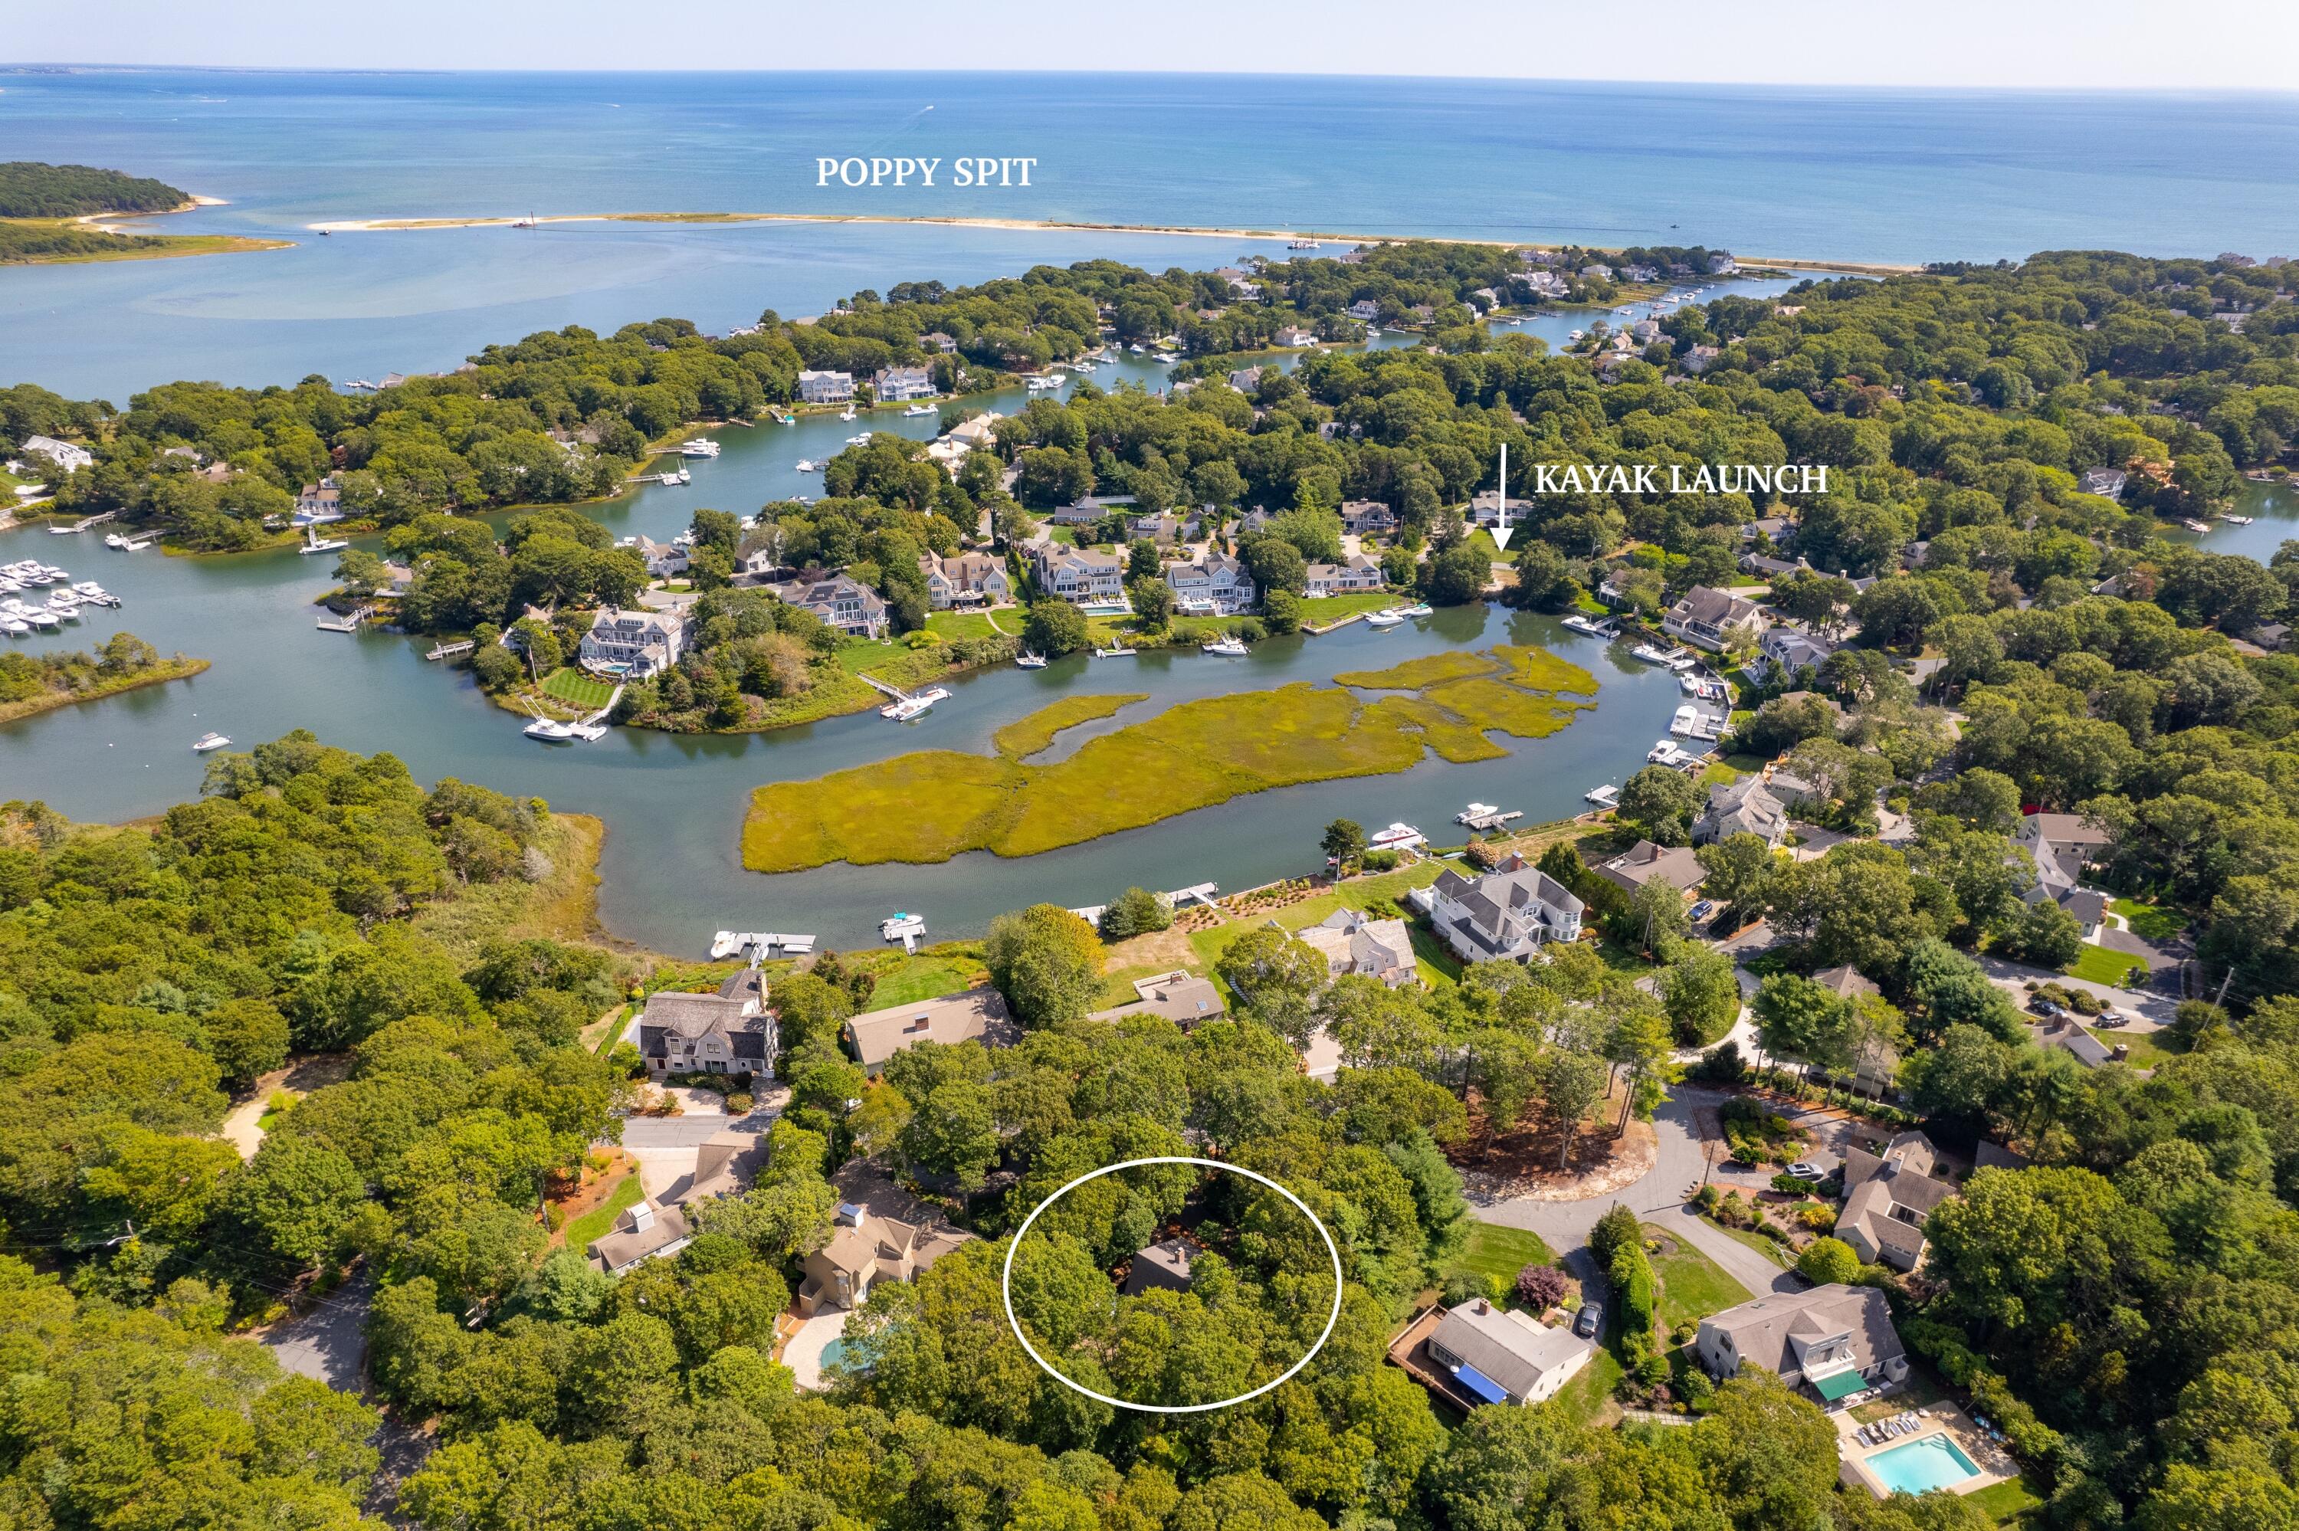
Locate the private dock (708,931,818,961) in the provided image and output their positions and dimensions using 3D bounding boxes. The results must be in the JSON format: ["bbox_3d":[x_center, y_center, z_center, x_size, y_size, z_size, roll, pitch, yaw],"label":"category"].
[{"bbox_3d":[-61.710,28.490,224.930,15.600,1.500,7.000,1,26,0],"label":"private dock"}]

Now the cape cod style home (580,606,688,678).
[{"bbox_3d":[-117.610,-29.490,318.800,21.000,11.000,15.000,5,27,9],"label":"cape cod style home"}]

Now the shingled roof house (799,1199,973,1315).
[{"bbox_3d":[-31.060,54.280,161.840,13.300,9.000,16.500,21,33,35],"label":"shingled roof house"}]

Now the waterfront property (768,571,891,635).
[{"bbox_3d":[-80.570,-40.910,354.270,25.500,12.000,15.000,-4,27,-10],"label":"waterfront property"}]

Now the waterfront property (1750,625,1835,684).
[{"bbox_3d":[154.720,-25.790,330.050,14.710,9.000,18.350,-1,27,-4],"label":"waterfront property"}]

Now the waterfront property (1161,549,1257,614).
[{"bbox_3d":[16.010,-48.370,369.600,20.500,11.500,14.000,-4,27,-9],"label":"waterfront property"}]

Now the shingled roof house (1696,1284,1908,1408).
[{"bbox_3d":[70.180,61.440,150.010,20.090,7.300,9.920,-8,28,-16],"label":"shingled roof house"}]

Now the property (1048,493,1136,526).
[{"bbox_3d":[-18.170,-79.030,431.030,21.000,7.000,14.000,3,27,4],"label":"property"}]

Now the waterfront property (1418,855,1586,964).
[{"bbox_3d":[56.590,21.910,222.090,18.000,9.800,18.500,-13,29,-25],"label":"waterfront property"}]

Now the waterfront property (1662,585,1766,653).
[{"bbox_3d":[140.790,-37.140,352.490,18.070,9.000,18.350,-14,30,-26],"label":"waterfront property"}]

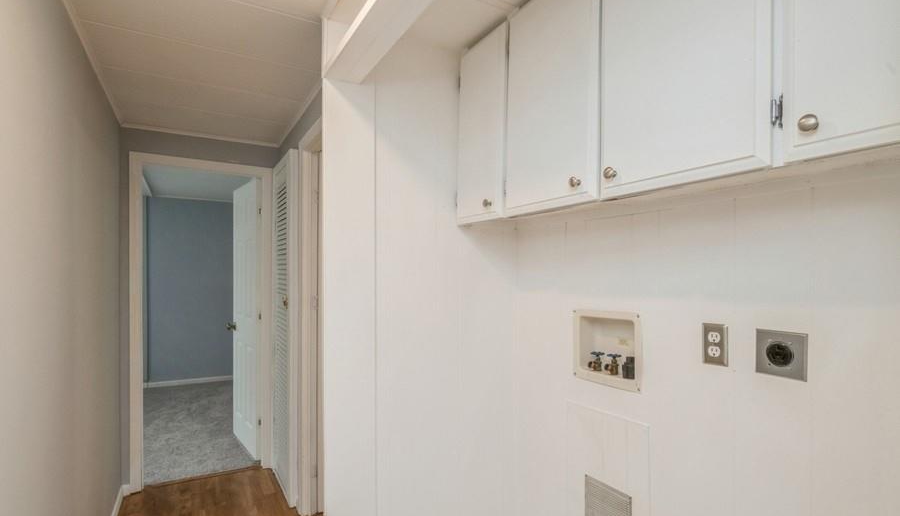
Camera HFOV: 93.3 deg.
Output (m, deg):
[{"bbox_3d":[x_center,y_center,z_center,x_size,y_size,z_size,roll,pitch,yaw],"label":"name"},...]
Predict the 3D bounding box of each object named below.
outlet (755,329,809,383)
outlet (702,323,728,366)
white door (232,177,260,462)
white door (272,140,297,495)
[{"bbox_3d":[0.832,0.242,1.068,0.015,0.115,0.114,0,-1,-31],"label":"outlet"},{"bbox_3d":[0.750,0.246,1.202,0.013,0.115,0.070,0,-1,-31],"label":"outlet"},{"bbox_3d":[-1.574,0.434,3.289,0.036,2.000,0.677,0,-2,-39],"label":"white door"},{"bbox_3d":[-1.074,0.406,2.724,0.038,2.050,0.590,0,-1,-31],"label":"white door"}]

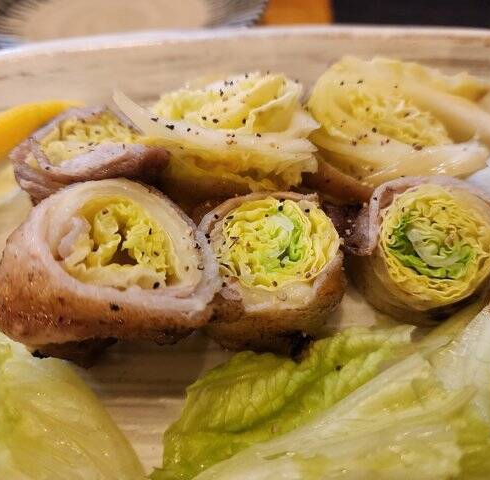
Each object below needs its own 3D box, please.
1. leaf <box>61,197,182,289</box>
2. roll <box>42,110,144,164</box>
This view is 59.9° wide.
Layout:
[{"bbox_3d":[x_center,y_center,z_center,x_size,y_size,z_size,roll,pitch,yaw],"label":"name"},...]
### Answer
[{"bbox_3d":[-0.044,0.001,0.150,0.041,0.025,0.032,-1,51,0],"label":"leaf"},{"bbox_3d":[-0.065,-0.043,0.182,0.043,0.018,0.029,-9,51,-6],"label":"roll"}]

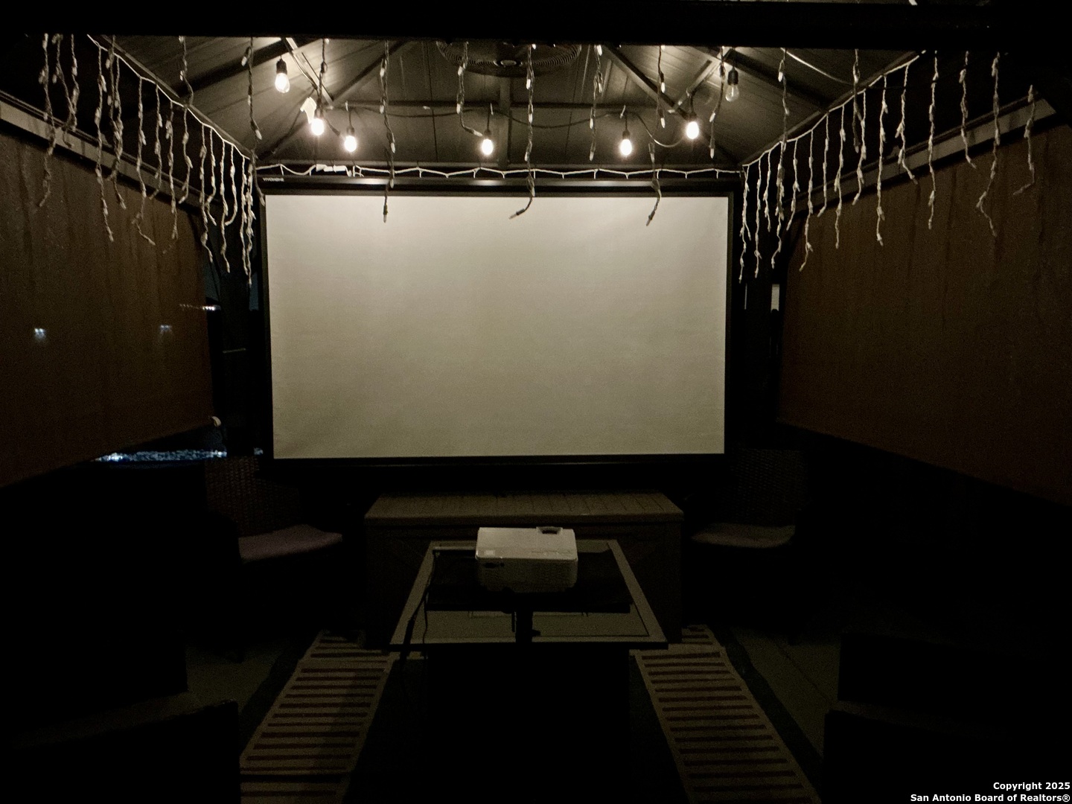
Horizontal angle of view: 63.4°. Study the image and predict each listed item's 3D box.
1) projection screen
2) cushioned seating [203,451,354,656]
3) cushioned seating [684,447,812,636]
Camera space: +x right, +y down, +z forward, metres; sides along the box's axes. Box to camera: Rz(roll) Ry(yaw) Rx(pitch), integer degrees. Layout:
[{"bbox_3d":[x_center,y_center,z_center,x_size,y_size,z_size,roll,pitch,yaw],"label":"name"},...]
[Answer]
[{"bbox_3d":[-0.168,-0.358,4.200,2.220,1.260,0.040,0,5,-2],"label":"projection screen"},{"bbox_3d":[-1.254,0.676,4.028,0.600,0.800,0.580,-4,6,-41],"label":"cushioned seating"},{"bbox_3d":[1.038,0.659,4.183,0.600,0.800,0.580,2,5,28],"label":"cushioned seating"}]

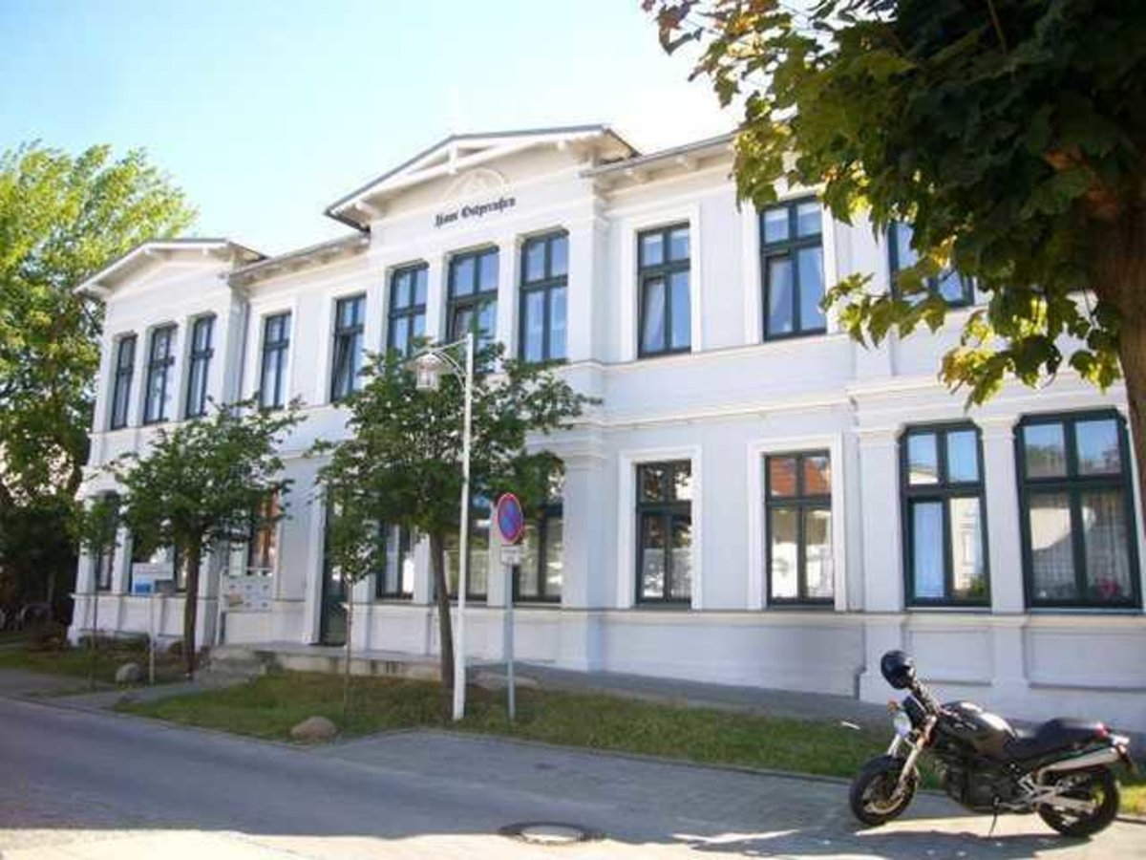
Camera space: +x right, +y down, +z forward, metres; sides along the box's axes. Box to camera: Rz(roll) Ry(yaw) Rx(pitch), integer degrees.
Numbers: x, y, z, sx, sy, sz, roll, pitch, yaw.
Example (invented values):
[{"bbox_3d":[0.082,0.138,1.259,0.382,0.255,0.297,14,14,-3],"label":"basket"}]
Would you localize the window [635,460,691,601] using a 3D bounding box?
[{"bbox_3d":[1.413,1.589,14.553,0.964,2.184,0.150,-6,-12,32],"label":"window"}]

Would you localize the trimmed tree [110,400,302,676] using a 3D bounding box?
[{"bbox_3d":[-6.355,1.778,16.007,3.110,4.664,3.110,5,-11,-21],"label":"trimmed tree"}]

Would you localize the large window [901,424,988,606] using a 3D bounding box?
[{"bbox_3d":[4.788,1.072,11.948,1.052,2.358,0.150,-6,-11,31],"label":"large window"}]

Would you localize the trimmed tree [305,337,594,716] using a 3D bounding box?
[{"bbox_3d":[-1.558,1.179,11.978,3.552,4.709,3.552,2,-10,-7],"label":"trimmed tree"}]

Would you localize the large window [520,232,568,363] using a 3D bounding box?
[{"bbox_3d":[-0.503,-2.299,16.053,0.983,2.283,0.150,-6,-12,32],"label":"large window"}]

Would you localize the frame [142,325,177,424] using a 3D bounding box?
[{"bbox_3d":[-9.466,-1.303,21.344,1.046,2.214,0.150,-6,-11,31],"label":"frame"}]

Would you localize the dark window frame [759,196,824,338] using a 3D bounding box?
[{"bbox_3d":[3.326,-2.454,13.998,0.998,2.181,0.150,-6,-11,31],"label":"dark window frame"}]

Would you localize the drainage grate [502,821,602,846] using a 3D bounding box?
[{"bbox_3d":[-0.166,2.962,6.839,0.750,0.040,0.750,1,-10,0],"label":"drainage grate"}]

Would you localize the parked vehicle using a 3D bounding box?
[{"bbox_3d":[3.108,2.404,7.016,2.060,1.240,0.750,-1,-10,10],"label":"parked vehicle"}]

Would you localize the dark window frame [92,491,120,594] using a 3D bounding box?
[{"bbox_3d":[-11.101,2.655,22.031,0.822,2.283,0.150,-6,-12,32],"label":"dark window frame"}]

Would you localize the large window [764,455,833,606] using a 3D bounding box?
[{"bbox_3d":[3.255,1.416,13.353,1.002,2.194,0.150,-6,-11,31],"label":"large window"}]

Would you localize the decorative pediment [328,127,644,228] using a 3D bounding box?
[{"bbox_3d":[-1.931,-4.667,16.865,6.273,1.100,0.900,-6,-11,31],"label":"decorative pediment"}]

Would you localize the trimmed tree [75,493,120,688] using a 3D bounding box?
[{"bbox_3d":[-7.199,2.384,13.939,0.618,2.857,0.618,6,-11,-26],"label":"trimmed tree"}]

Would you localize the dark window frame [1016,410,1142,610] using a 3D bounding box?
[{"bbox_3d":[6.062,0.947,11.168,1.236,2.352,0.150,-6,-11,31],"label":"dark window frame"}]

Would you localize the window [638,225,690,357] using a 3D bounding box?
[{"bbox_3d":[1.495,-2.292,15.232,0.956,2.171,0.150,-6,-12,32],"label":"window"}]

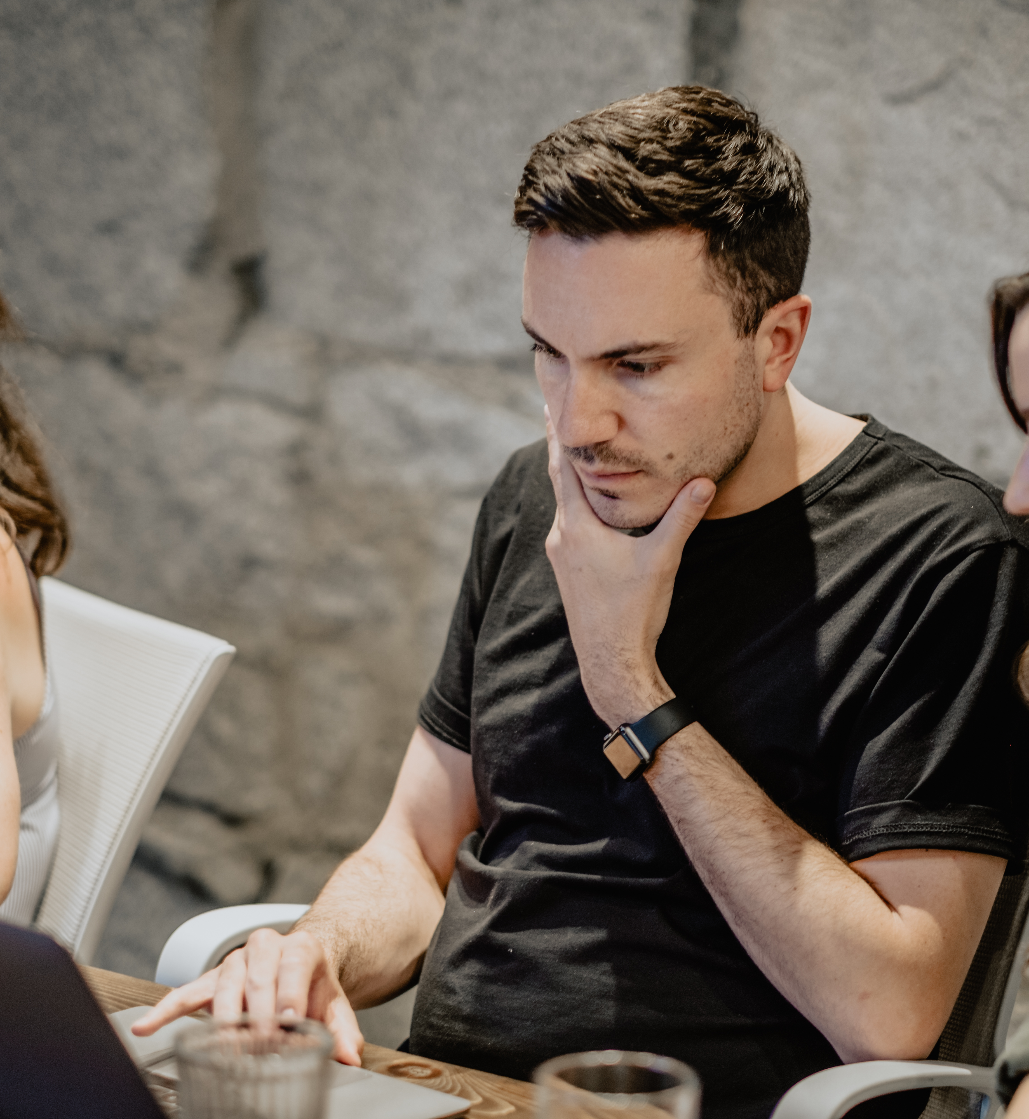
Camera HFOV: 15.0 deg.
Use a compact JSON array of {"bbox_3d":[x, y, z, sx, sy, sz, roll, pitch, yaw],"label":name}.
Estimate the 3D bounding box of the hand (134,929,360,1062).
[{"bbox_3d":[-0.164,0.277,2.530,0.140,0.080,0.155,6,15,28],"label":"hand"}]

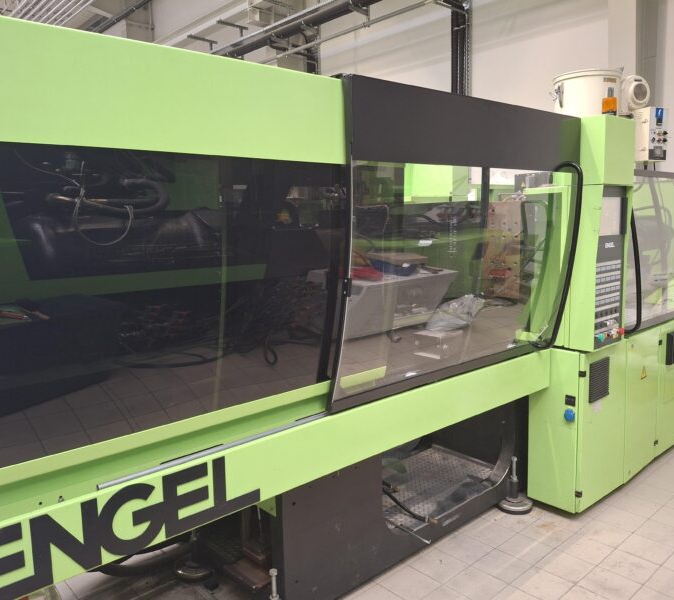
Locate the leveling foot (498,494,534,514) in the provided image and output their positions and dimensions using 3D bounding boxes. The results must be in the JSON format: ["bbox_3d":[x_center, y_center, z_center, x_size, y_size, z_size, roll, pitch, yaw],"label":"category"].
[{"bbox_3d":[0.979,1.105,3.169,0.186,0.060,0.186,-2,8,0],"label":"leveling foot"}]

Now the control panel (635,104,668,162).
[{"bbox_3d":[2.225,-1.164,4.100,0.173,0.367,0.135,-5,8,-22],"label":"control panel"}]

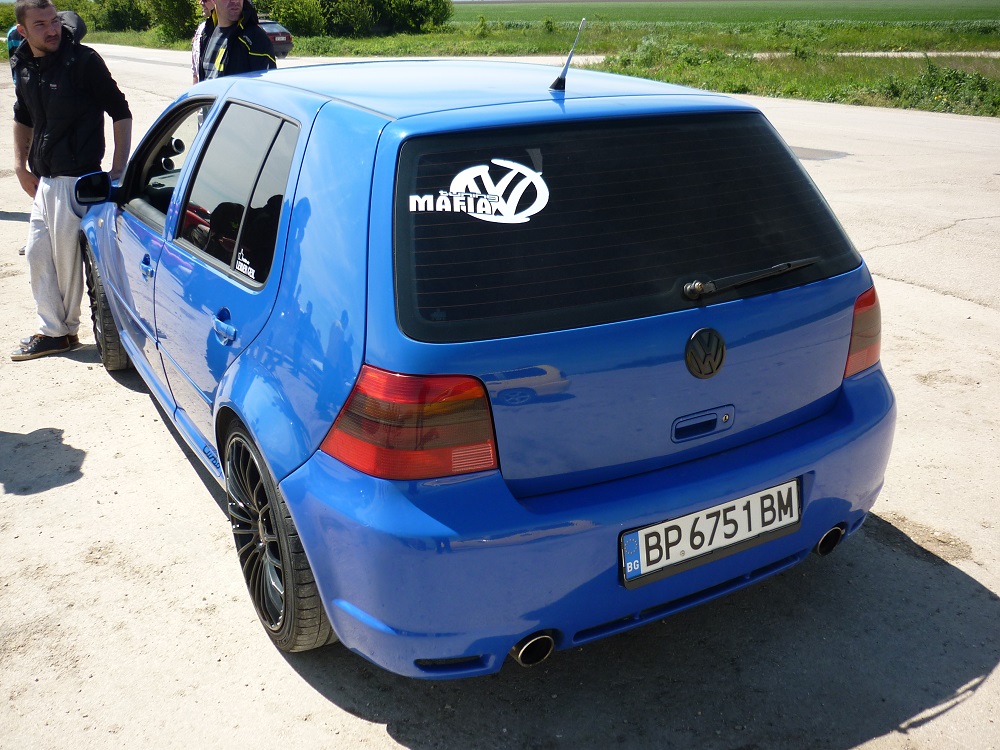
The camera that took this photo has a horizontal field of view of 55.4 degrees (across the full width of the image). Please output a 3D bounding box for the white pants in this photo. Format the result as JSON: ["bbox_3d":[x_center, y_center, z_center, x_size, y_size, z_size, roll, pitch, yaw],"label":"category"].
[{"bbox_3d":[-2.216,-0.605,4.758,0.330,0.870,0.250,11,23,29],"label":"white pants"}]

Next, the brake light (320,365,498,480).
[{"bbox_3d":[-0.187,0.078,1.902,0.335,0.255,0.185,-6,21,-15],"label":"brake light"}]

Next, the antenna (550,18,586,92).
[{"bbox_3d":[0.167,-0.784,2.340,0.030,0.205,0.050,-12,57,-28],"label":"antenna"}]

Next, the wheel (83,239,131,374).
[{"bbox_3d":[-1.799,-0.359,4.519,0.225,0.638,0.638,-10,22,-25],"label":"wheel"}]

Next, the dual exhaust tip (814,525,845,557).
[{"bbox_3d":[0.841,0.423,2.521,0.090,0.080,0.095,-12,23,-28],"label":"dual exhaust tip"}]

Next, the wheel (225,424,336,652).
[{"bbox_3d":[-0.538,0.380,2.479,0.225,0.638,0.638,-10,22,-28],"label":"wheel"}]

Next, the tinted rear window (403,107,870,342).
[{"bbox_3d":[0.333,-0.374,2.188,1.320,0.500,0.100,-12,-13,-28],"label":"tinted rear window"}]

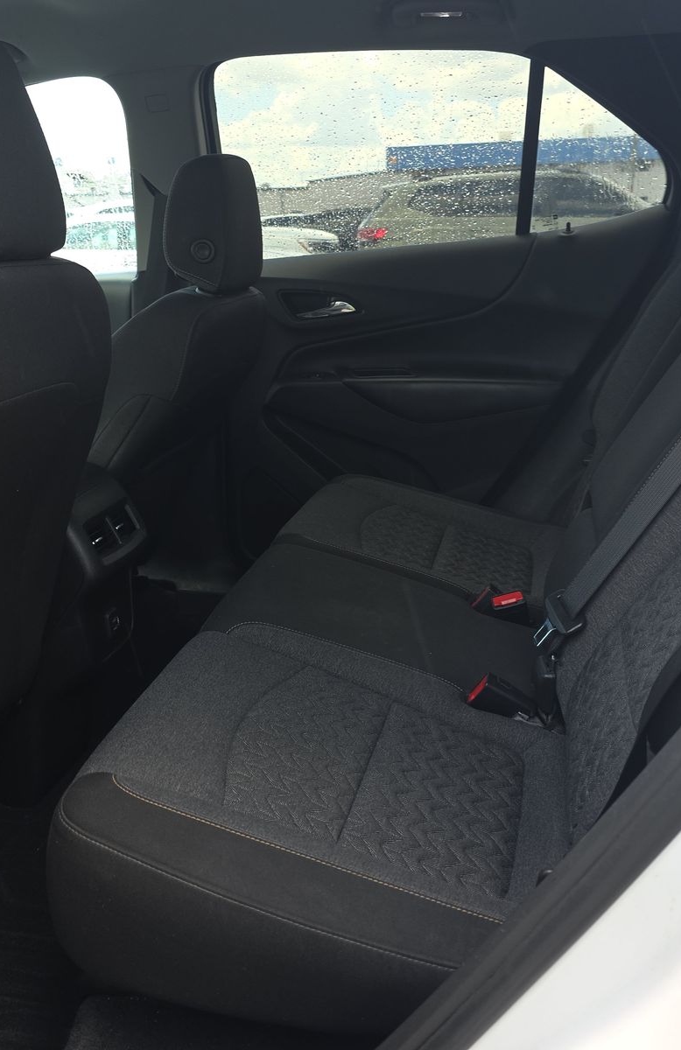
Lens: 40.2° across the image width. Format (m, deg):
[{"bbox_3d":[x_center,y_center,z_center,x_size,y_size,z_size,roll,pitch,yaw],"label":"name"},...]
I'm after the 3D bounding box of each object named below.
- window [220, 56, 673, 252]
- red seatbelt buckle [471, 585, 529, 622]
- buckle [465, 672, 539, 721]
[{"bbox_3d":[0.183,-0.703,1.807,0.870,0.380,0.040,4,36,12],"label":"window"},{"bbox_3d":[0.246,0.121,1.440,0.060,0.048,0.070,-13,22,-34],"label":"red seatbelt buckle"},{"bbox_3d":[0.203,0.215,1.160,0.085,0.042,0.032,21,21,6],"label":"buckle"}]

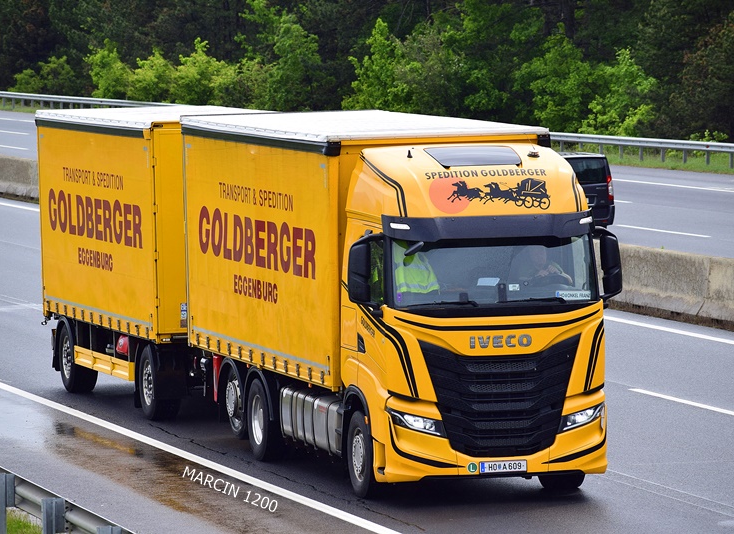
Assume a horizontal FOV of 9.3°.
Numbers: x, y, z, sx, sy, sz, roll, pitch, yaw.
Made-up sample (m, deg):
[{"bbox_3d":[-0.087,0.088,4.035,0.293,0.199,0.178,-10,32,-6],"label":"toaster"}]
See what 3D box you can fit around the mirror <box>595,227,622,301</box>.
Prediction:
[{"bbox_3d":[2.590,-0.036,48.441,0.260,0.790,0.210,-2,4,-16],"label":"mirror"}]

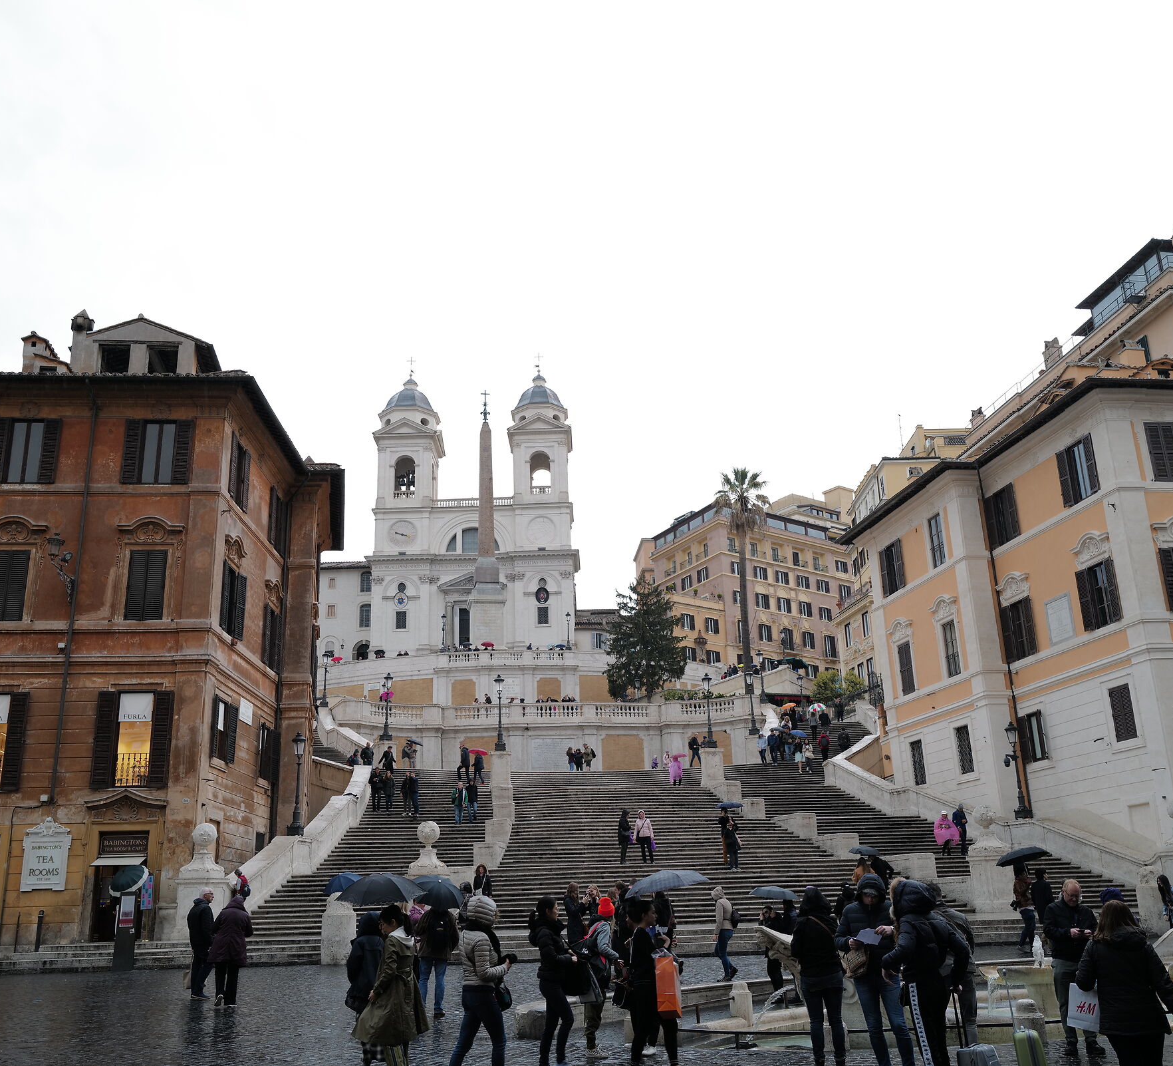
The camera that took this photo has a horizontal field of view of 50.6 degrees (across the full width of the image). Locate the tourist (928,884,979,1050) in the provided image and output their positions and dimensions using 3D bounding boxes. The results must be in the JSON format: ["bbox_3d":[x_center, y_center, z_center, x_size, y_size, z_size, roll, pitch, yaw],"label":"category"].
[{"bbox_3d":[3.631,4.451,12.715,0.550,1.700,0.480,10,-22,-32],"label":"tourist"}]

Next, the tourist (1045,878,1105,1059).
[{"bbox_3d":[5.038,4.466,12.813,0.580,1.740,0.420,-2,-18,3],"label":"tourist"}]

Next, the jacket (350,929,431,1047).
[{"bbox_3d":[-1.820,4.225,11.578,0.600,1.050,0.520,-8,-19,20],"label":"jacket"}]

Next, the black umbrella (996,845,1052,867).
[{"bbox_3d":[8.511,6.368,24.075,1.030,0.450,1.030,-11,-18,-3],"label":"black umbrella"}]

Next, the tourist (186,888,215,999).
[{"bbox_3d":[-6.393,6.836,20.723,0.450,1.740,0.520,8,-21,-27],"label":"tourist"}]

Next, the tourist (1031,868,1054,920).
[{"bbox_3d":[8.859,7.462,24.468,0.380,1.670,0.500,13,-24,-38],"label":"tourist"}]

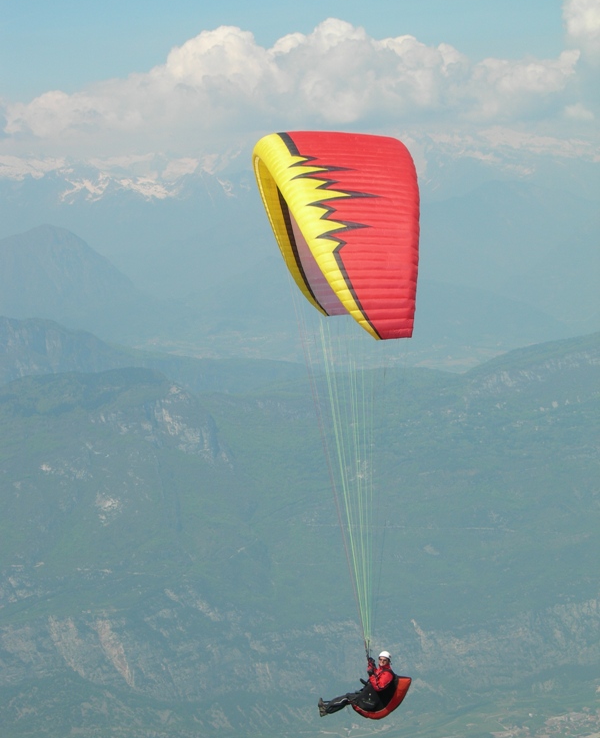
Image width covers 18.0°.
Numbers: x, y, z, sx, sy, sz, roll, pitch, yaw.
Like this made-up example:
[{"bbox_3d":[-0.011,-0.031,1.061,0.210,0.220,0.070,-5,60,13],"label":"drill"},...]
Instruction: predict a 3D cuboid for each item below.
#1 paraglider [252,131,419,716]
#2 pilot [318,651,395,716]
[{"bbox_3d":[0.500,0.970,29.800,2.650,9.200,8.800,0,6,-5],"label":"paraglider"},{"bbox_3d":[0.900,5.000,30.200,1.200,0.980,0.560,-1,6,-9],"label":"pilot"}]

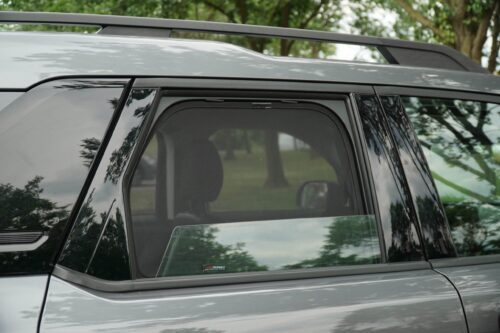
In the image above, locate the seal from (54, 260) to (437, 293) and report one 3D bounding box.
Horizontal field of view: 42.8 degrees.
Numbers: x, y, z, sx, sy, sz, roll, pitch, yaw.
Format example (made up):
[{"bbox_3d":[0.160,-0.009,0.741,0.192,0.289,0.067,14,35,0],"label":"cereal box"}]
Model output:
[{"bbox_3d":[0.029,0.244,1.545,0.964,0.069,0.042,-1,2,-20],"label":"seal"}]

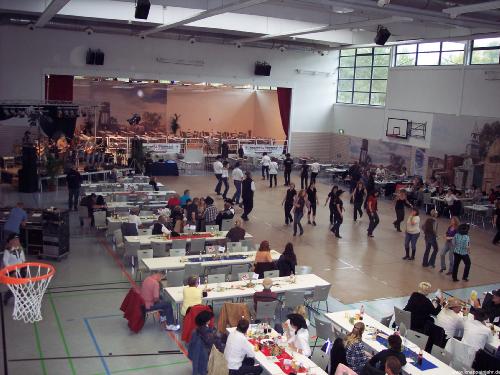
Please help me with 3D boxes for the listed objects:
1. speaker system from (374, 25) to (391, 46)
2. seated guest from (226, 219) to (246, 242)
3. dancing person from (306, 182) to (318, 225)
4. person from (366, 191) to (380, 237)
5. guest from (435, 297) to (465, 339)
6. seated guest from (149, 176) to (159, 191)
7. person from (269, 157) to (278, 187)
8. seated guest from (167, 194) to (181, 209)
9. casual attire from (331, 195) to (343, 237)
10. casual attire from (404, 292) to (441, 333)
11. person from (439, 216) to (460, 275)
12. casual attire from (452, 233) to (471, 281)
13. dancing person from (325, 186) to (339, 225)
[{"bbox_3d":[4.998,-5.664,21.200,0.420,0.620,0.420,25,13,8],"label":"speaker system"},{"bbox_3d":[-0.356,1.550,16.024,0.500,1.280,0.700,-3,11,-31],"label":"seated guest"},{"bbox_3d":[2.479,0.590,21.817,0.550,1.650,0.400,0,10,-18],"label":"dancing person"},{"bbox_3d":[4.493,0.934,20.317,0.480,1.680,0.500,10,12,36],"label":"person"},{"bbox_3d":[3.829,2.727,10.782,0.760,1.200,0.550,-1,10,-25],"label":"guest"},{"bbox_3d":[-4.120,0.079,24.177,0.650,1.220,0.500,1,9,-14],"label":"seated guest"},{"bbox_3d":[1.309,-0.771,30.301,0.500,1.520,0.330,-1,10,-25],"label":"person"},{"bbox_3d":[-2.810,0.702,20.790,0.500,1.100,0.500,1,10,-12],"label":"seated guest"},{"bbox_3d":[3.149,0.966,19.914,0.520,1.540,0.480,6,10,17],"label":"casual attire"},{"bbox_3d":[3.458,2.485,11.291,0.620,0.800,0.550,-2,11,-26],"label":"casual attire"},{"bbox_3d":[5.862,1.664,16.375,0.480,1.680,0.520,-5,13,-41],"label":"person"},{"bbox_3d":[5.974,1.881,15.806,0.520,1.450,0.420,8,11,30],"label":"casual attire"},{"bbox_3d":[3.284,0.669,21.913,0.580,1.600,0.380,-1,10,-25],"label":"dancing person"}]

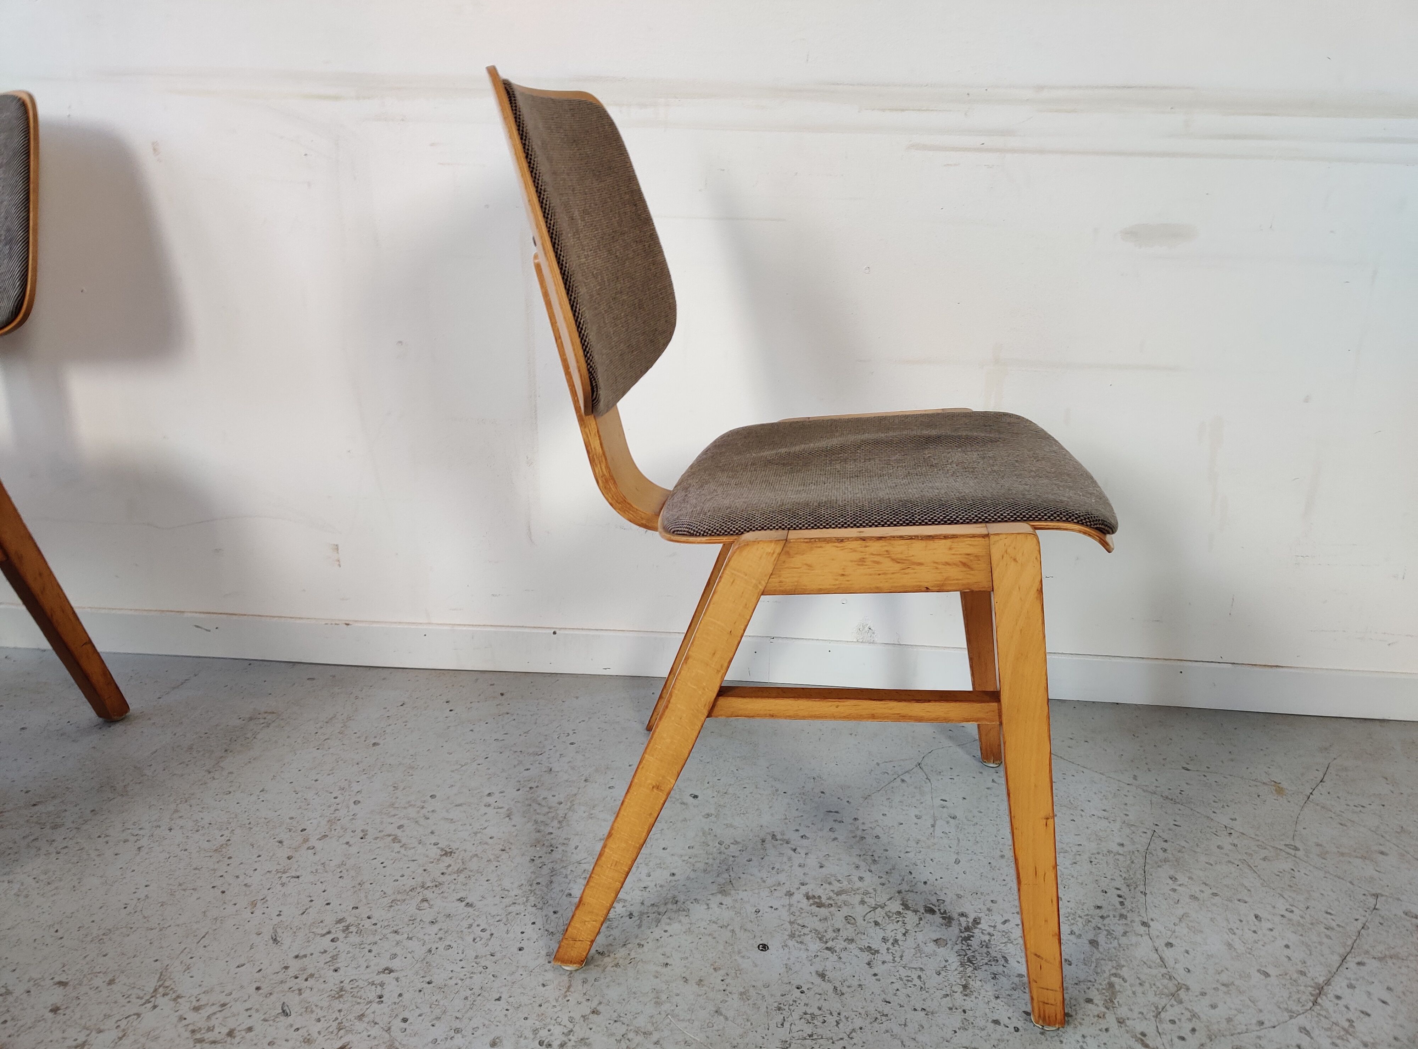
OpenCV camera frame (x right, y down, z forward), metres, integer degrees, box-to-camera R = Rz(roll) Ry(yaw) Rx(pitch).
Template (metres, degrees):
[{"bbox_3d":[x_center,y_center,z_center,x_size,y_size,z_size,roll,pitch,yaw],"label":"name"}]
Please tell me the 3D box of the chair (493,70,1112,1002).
[{"bbox_3d":[0.095,-0.018,1.134,0.542,0.792,0.493,4,18,7],"label":"chair"}]

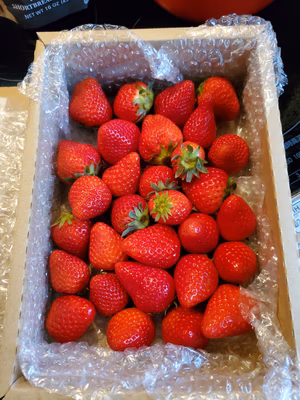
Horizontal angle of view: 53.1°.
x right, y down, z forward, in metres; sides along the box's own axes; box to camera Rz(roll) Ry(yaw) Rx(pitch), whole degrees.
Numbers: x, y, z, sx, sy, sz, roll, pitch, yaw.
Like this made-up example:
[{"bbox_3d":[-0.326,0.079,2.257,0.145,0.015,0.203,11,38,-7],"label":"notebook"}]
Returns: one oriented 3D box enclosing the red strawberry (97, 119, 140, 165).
[{"bbox_3d":[-0.028,-0.053,0.270,0.038,0.038,0.041,11,48,5],"label":"red strawberry"}]

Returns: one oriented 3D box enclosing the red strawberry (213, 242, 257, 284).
[{"bbox_3d":[0.083,0.062,0.296,0.042,0.045,0.042,0,72,13],"label":"red strawberry"}]

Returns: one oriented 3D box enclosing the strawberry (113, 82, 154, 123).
[{"bbox_3d":[-0.016,-0.092,0.283,0.041,0.037,0.037,-14,71,31],"label":"strawberry"}]

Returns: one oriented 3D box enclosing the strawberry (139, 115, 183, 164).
[{"bbox_3d":[0.011,-0.065,0.320,0.046,0.046,0.052,-18,87,-4],"label":"strawberry"}]

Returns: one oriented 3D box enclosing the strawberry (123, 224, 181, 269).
[{"bbox_3d":[0.001,0.044,0.287,0.055,0.041,0.041,9,75,-12],"label":"strawberry"}]

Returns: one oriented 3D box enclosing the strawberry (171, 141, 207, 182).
[{"bbox_3d":[0.039,-0.039,0.304,0.036,0.042,0.036,0,102,0],"label":"strawberry"}]

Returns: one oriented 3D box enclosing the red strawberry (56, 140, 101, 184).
[{"bbox_3d":[-0.063,-0.034,0.268,0.037,0.037,0.040,-29,96,-6],"label":"red strawberry"}]

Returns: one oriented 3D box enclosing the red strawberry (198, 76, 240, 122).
[{"bbox_3d":[0.065,-0.095,0.282,0.045,0.040,0.040,36,78,6],"label":"red strawberry"}]

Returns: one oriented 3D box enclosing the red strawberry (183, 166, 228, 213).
[{"bbox_3d":[0.048,-0.008,0.257,0.042,0.038,0.038,-16,74,-18],"label":"red strawberry"}]

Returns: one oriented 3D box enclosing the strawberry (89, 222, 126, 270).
[{"bbox_3d":[-0.042,0.046,0.297,0.038,0.038,0.049,-18,117,-4],"label":"strawberry"}]

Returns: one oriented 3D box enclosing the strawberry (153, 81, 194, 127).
[{"bbox_3d":[0.024,-0.091,0.282,0.037,0.037,0.045,43,108,12],"label":"strawberry"}]

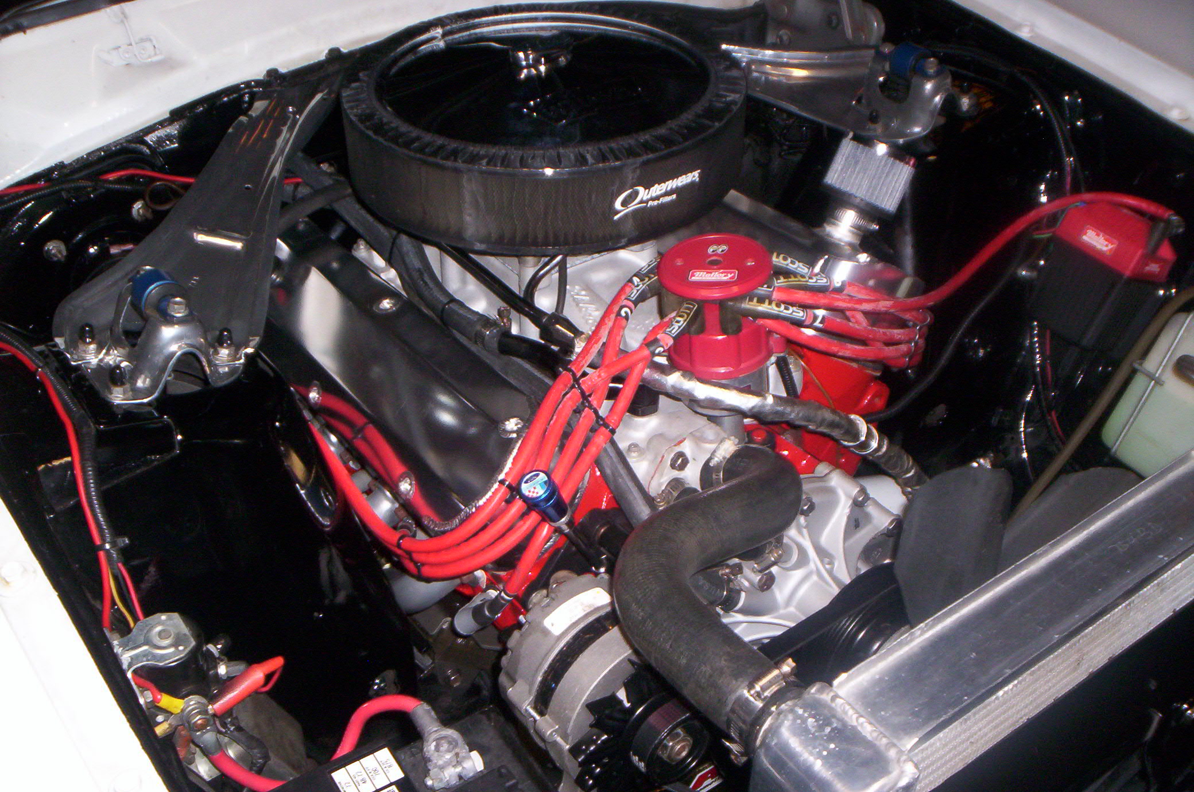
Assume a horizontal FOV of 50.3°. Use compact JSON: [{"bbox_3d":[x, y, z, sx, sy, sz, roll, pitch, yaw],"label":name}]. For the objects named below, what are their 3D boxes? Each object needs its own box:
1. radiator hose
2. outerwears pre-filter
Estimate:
[{"bbox_3d":[0.103,0.115,0.870,0.220,0.130,0.270,-25,43,-27],"label":"radiator hose"},{"bbox_3d":[-0.046,-0.257,1.171,0.364,0.082,0.364,-1,37,1],"label":"outerwears pre-filter"}]

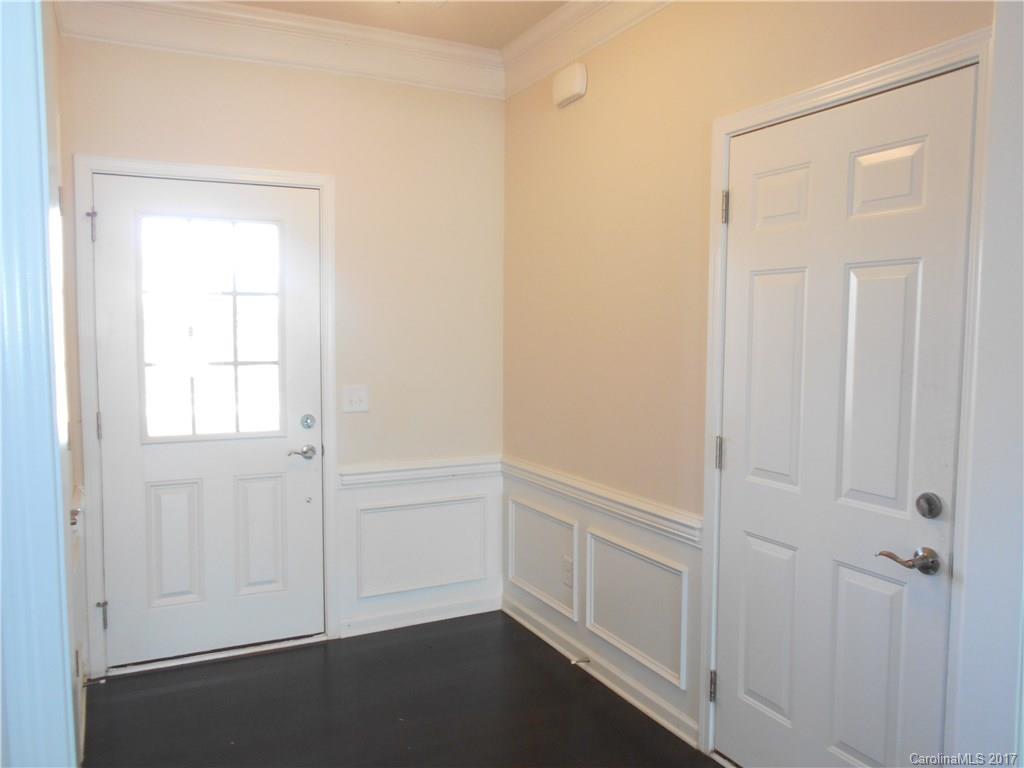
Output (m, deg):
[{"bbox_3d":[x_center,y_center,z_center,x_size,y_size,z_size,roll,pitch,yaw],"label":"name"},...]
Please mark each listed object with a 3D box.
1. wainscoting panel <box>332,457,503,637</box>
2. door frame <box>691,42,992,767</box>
[{"bbox_3d":[-0.430,0.801,3.811,0.865,0.810,0.050,-2,5,-28],"label":"wainscoting panel"},{"bbox_3d":[0.912,0.236,2.235,0.110,2.178,0.950,-2,5,-28],"label":"door frame"}]

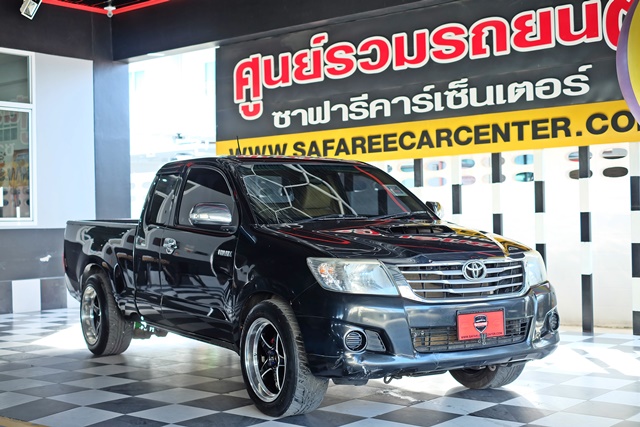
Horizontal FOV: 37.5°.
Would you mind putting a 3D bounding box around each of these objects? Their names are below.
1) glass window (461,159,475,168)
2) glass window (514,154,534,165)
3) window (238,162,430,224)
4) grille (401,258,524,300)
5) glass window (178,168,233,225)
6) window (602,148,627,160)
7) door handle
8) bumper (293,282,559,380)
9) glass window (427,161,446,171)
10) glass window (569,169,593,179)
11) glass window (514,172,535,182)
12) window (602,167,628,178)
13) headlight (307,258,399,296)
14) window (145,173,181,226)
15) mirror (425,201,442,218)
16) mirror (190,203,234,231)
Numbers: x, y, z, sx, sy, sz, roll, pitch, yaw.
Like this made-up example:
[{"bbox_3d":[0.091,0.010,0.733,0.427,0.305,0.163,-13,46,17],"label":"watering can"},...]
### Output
[{"bbox_3d":[1.755,-0.605,11.404,0.285,0.115,0.060,-1,0,40],"label":"glass window"},{"bbox_3d":[2.377,-0.624,10.887,0.285,0.115,0.060,-1,0,40],"label":"glass window"},{"bbox_3d":[0.059,-0.161,6.606,1.440,0.110,0.780,0,33,-32],"label":"window"},{"bbox_3d":[0.852,0.371,5.322,0.970,0.235,0.160,0,0,-32],"label":"grille"},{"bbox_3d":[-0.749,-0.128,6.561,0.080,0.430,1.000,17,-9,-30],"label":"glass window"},{"bbox_3d":[3.195,-0.647,10.209,0.285,0.115,0.060,-1,0,40],"label":"window"},{"bbox_3d":[-1.084,0.231,6.845,0.060,0.110,0.190,-1,0,-32],"label":"door handle"},{"bbox_3d":[0.745,0.638,5.500,1.720,0.490,0.640,0,0,-32],"label":"bumper"},{"bbox_3d":[1.447,-0.591,11.659,0.285,0.115,0.060,-1,0,40],"label":"glass window"},{"bbox_3d":[2.743,-0.410,9.900,0.050,0.110,0.300,0,0,-39],"label":"glass window"},{"bbox_3d":[2.380,-0.420,10.884,0.285,0.115,0.060,-1,0,40],"label":"glass window"},{"bbox_3d":[3.200,-0.447,10.204,0.285,0.115,0.060,-1,0,40],"label":"window"},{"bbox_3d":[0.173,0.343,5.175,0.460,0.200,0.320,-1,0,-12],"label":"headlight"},{"bbox_3d":[-1.186,-0.106,7.273,0.070,0.410,0.610,17,-9,-30],"label":"window"},{"bbox_3d":[0.862,-0.013,7.057,0.130,0.170,0.250,-1,0,41],"label":"mirror"},{"bbox_3d":[-0.692,0.019,6.009,0.250,0.180,0.140,-1,0,-32],"label":"mirror"}]

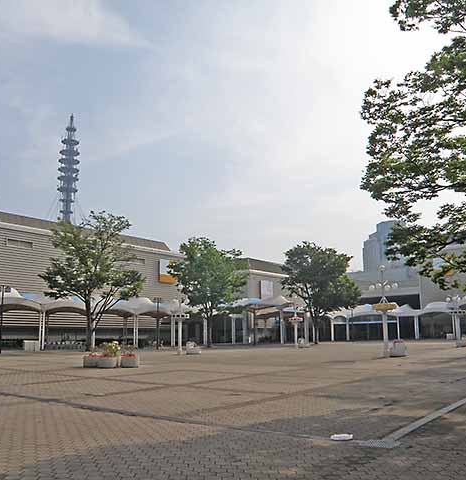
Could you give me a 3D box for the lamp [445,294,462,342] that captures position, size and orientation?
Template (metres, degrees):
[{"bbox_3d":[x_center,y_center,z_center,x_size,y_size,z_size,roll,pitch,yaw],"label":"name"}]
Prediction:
[{"bbox_3d":[21.957,7.702,47.058,1.750,5.444,1.700,-1,-11,0],"label":"lamp"}]

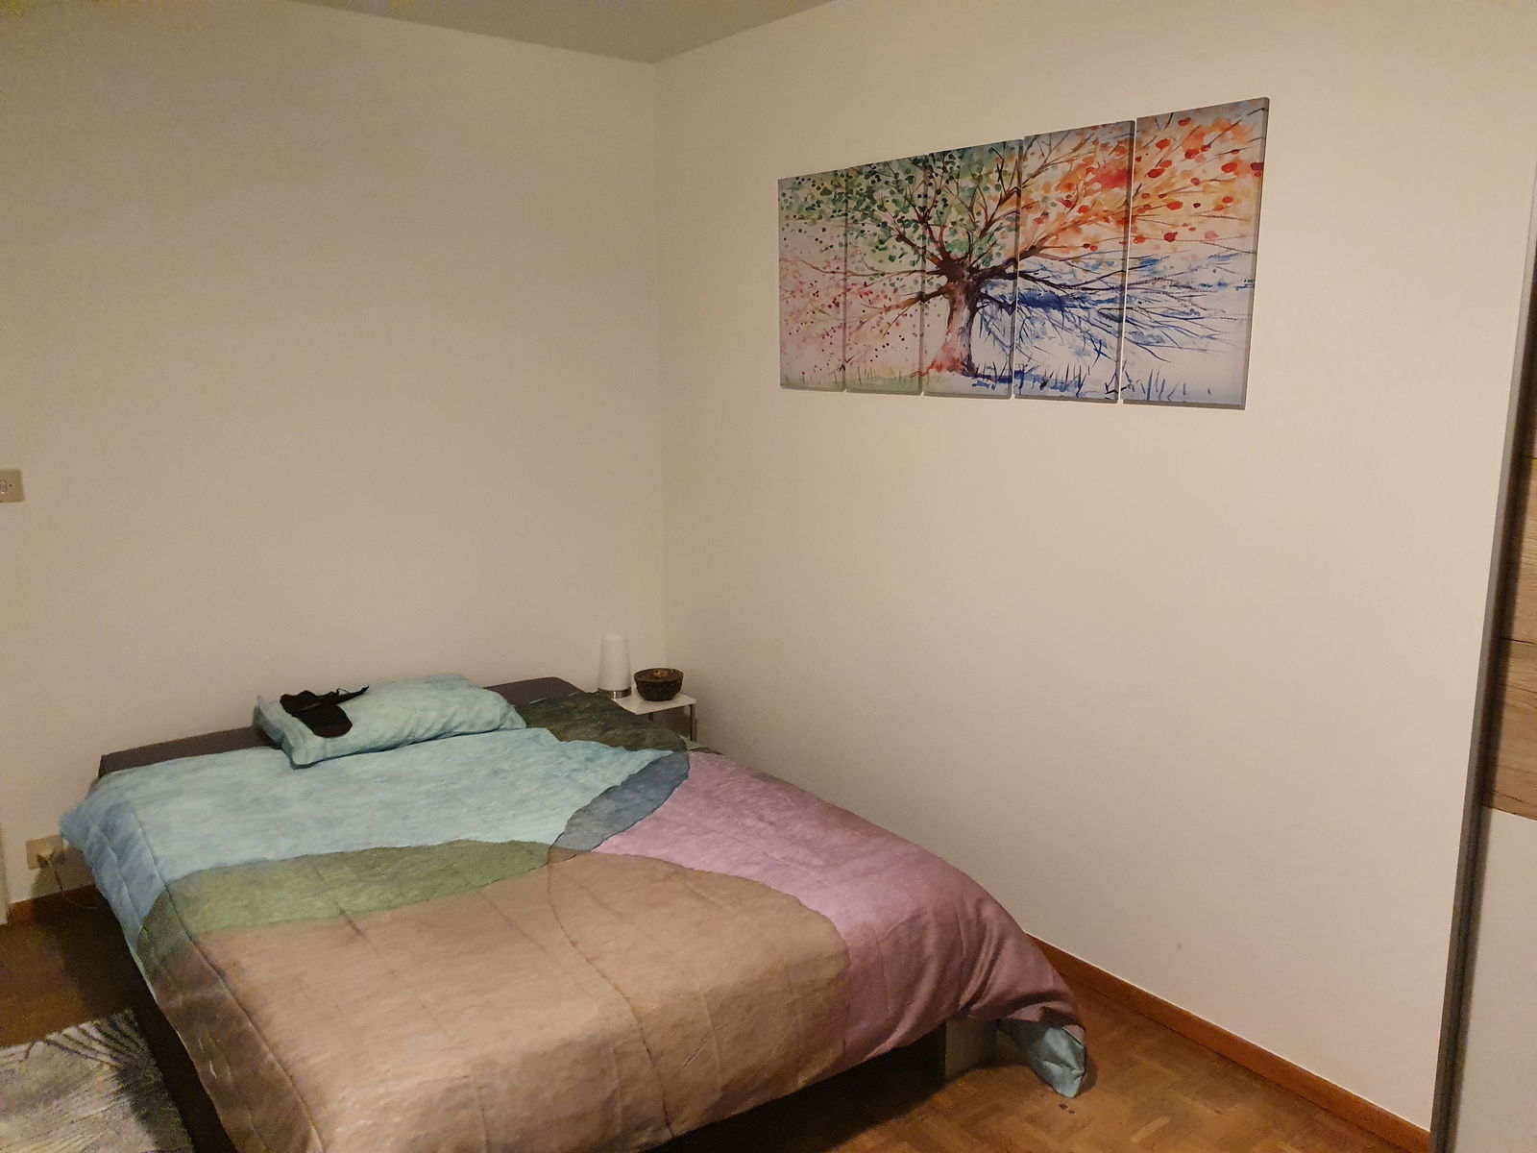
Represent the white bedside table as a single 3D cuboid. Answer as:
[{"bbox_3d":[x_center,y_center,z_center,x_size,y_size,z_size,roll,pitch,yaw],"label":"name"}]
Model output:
[{"bbox_3d":[-0.443,0.597,4.168,0.251,0.333,0.284,-8,14,-37],"label":"white bedside table"}]

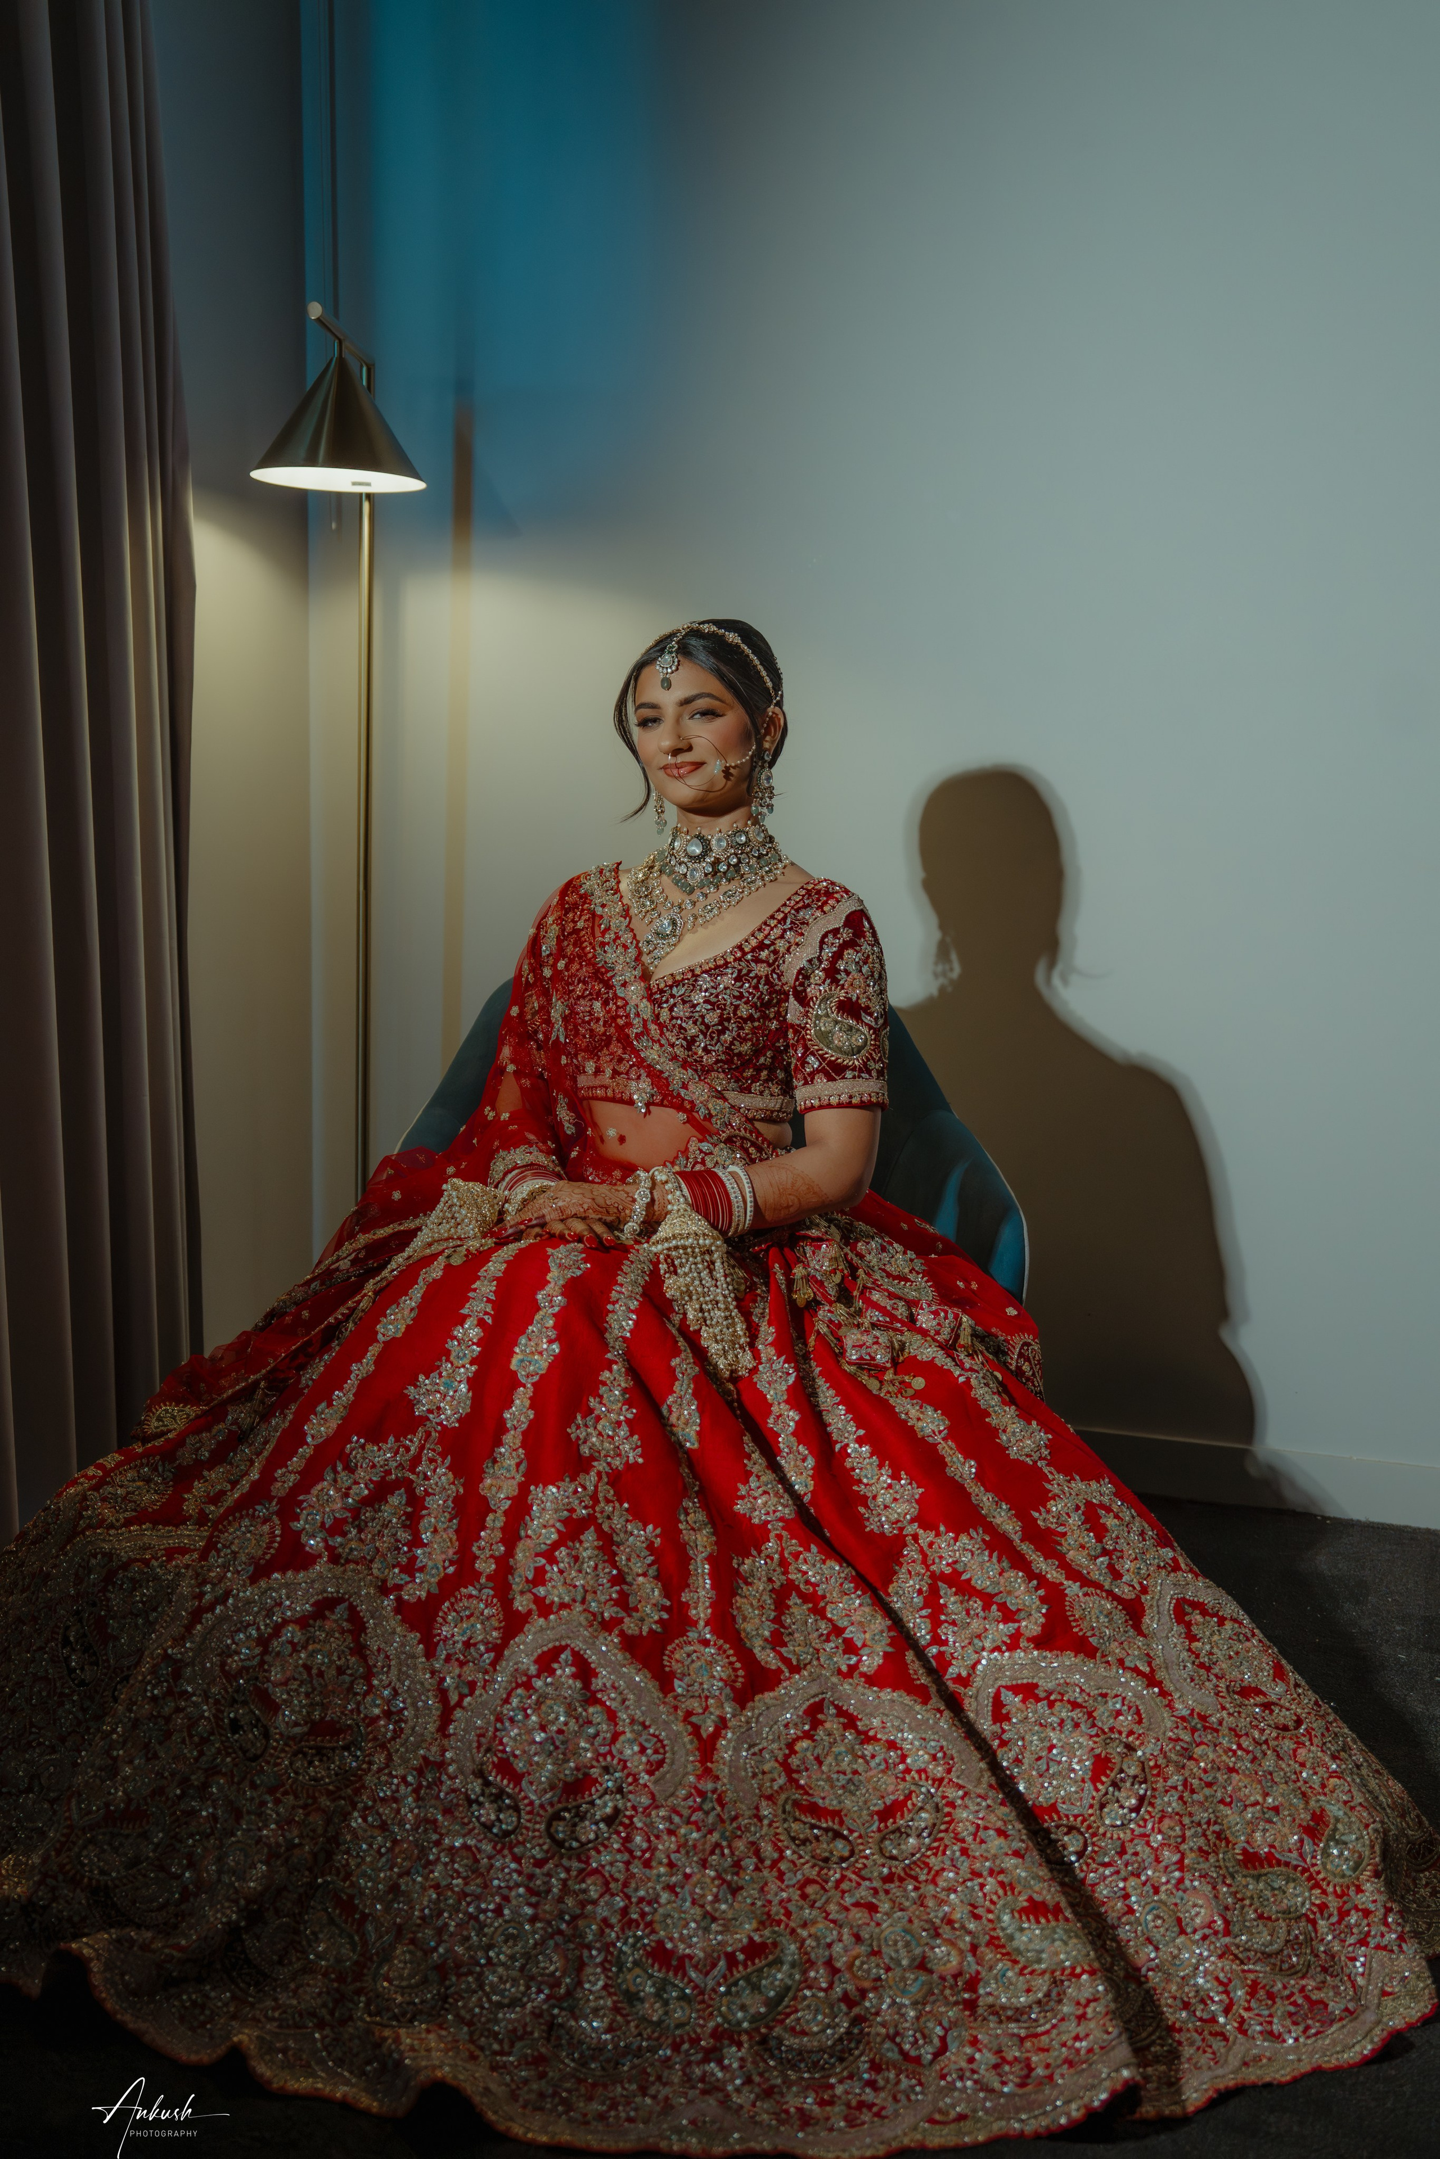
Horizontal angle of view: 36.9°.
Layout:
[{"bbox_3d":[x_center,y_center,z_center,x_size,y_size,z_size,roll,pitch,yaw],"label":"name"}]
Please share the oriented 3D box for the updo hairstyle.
[{"bbox_3d":[-0.022,-0.437,2.630,0.190,0.240,0.230,0,2,25],"label":"updo hairstyle"}]

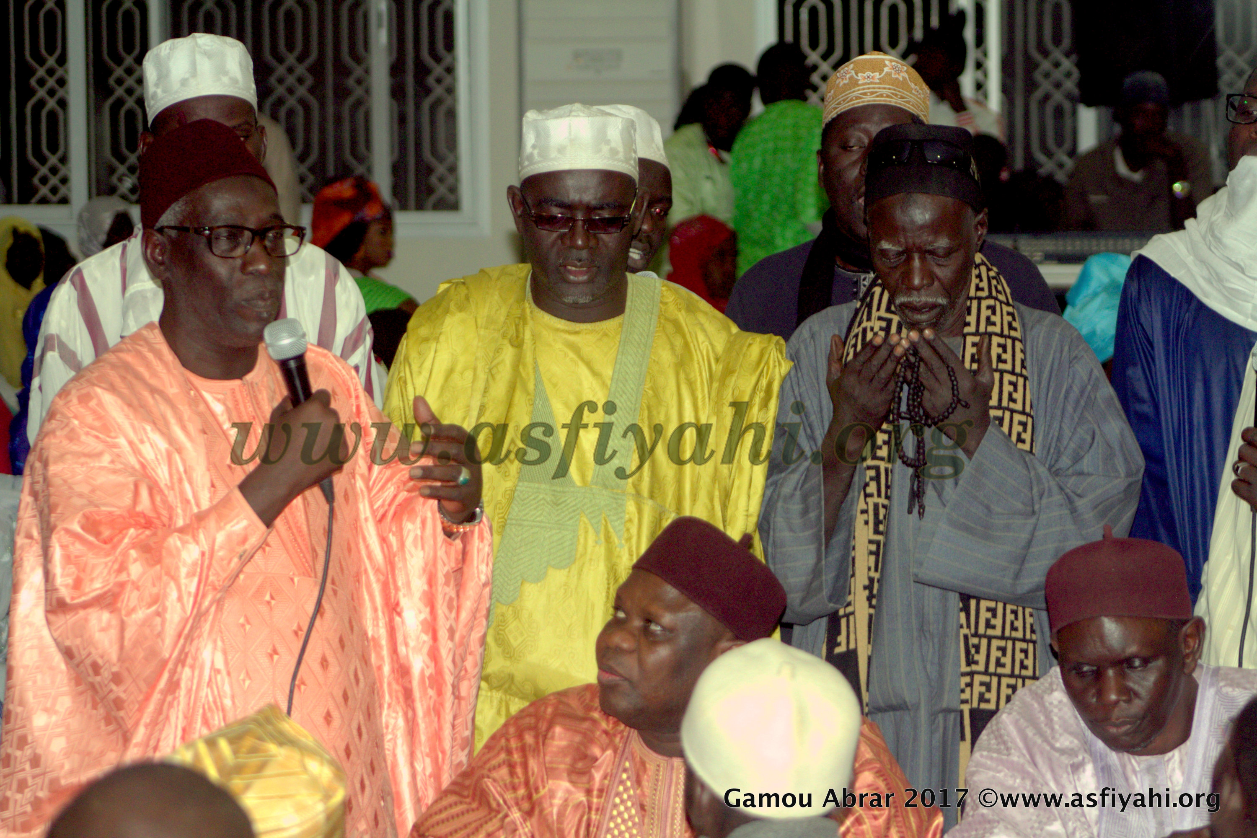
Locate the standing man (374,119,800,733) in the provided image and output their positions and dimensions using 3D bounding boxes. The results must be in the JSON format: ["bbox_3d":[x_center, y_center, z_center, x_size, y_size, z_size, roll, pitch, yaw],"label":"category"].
[{"bbox_3d":[-0.058,0.468,6.795,0.560,1.790,0.400,0,4,3],"label":"standing man"}]

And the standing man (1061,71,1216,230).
[{"bbox_3d":[1.753,-0.354,16.874,0.530,1.660,0.380,0,5,5],"label":"standing man"}]

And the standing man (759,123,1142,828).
[{"bbox_3d":[0.443,0.490,6.784,0.520,1.770,0.500,0,4,9],"label":"standing man"}]

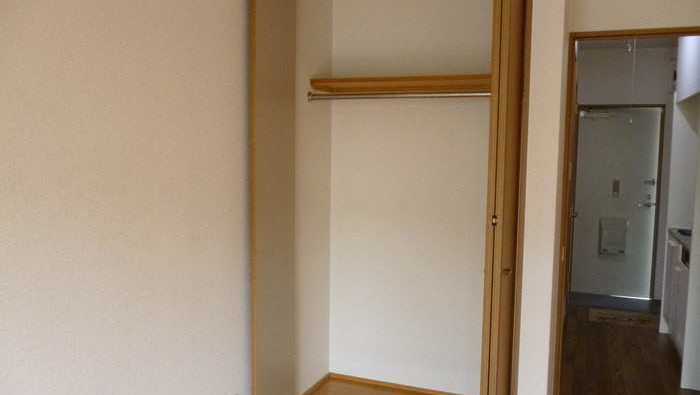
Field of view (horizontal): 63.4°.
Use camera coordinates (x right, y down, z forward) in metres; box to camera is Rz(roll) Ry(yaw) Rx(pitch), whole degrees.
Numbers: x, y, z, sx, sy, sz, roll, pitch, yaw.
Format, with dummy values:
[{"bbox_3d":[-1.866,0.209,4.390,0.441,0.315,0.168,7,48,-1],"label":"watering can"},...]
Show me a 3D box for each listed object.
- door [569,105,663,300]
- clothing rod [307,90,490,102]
[{"bbox_3d":[2.666,0.048,5.701,0.755,1.913,0.050,3,5,21],"label":"door"},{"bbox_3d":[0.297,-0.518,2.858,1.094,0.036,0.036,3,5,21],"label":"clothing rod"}]

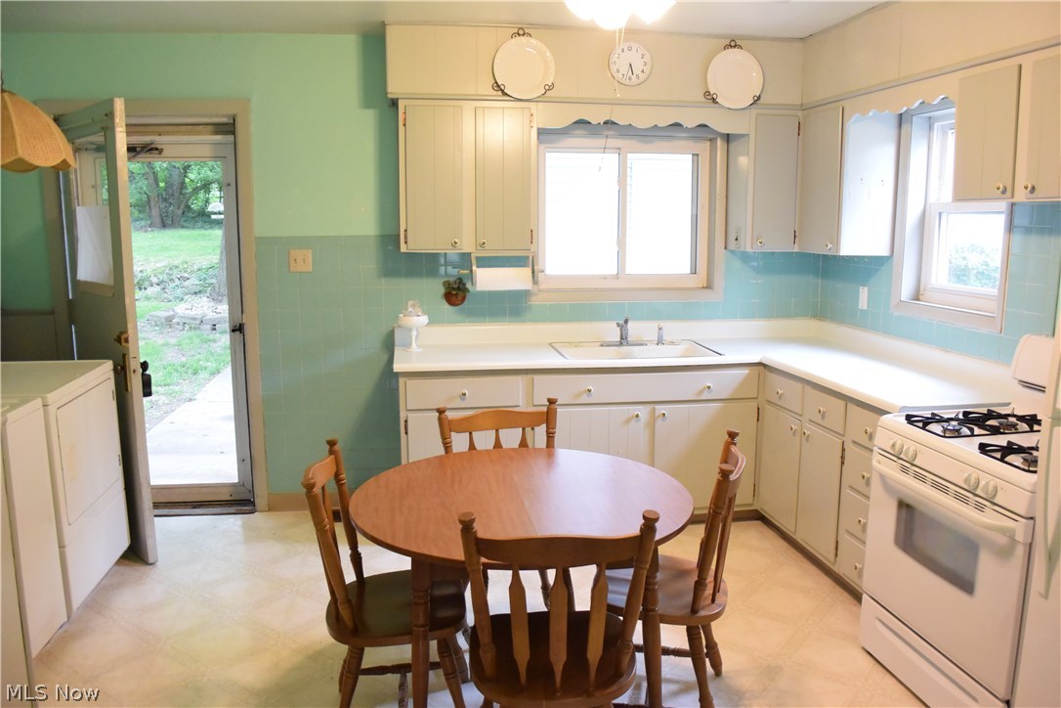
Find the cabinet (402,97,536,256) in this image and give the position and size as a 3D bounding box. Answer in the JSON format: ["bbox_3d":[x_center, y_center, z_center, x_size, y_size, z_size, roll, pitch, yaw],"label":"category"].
[{"bbox_3d":[-0.326,-0.891,4.077,0.676,0.733,0.283,-1,9,-9],"label":"cabinet"}]

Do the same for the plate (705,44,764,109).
[{"bbox_3d":[1.053,-1.421,4.073,0.309,0.312,0.036,-1,9,-9],"label":"plate"}]

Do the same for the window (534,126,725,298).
[{"bbox_3d":[0.538,-0.773,4.423,1.091,0.941,0.122,-1,9,-9],"label":"window"}]

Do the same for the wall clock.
[{"bbox_3d":[0.507,-1.449,3.977,0.222,0.213,0.041,-1,9,-9],"label":"wall clock"}]

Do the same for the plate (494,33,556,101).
[{"bbox_3d":[-0.025,-1.407,3.901,0.307,0.308,0.036,-1,9,-9],"label":"plate"}]

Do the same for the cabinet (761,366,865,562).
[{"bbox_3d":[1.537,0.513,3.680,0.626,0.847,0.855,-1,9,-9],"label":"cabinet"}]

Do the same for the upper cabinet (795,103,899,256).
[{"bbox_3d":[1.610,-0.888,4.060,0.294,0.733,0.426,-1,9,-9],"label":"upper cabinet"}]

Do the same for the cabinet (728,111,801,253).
[{"bbox_3d":[1.282,-0.932,4.330,0.307,0.733,0.283,-1,9,-9],"label":"cabinet"}]

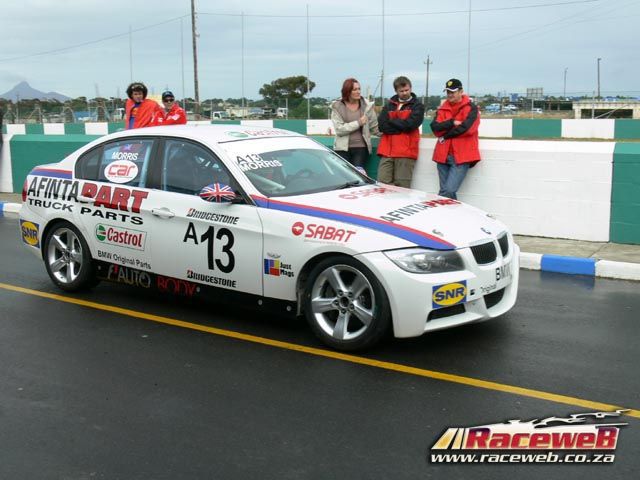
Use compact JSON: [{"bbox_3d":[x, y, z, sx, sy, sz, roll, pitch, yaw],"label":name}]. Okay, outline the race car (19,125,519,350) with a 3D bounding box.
[{"bbox_3d":[-0.629,-0.246,5.952,4.520,1.390,1.830,7,13,34],"label":"race car"}]

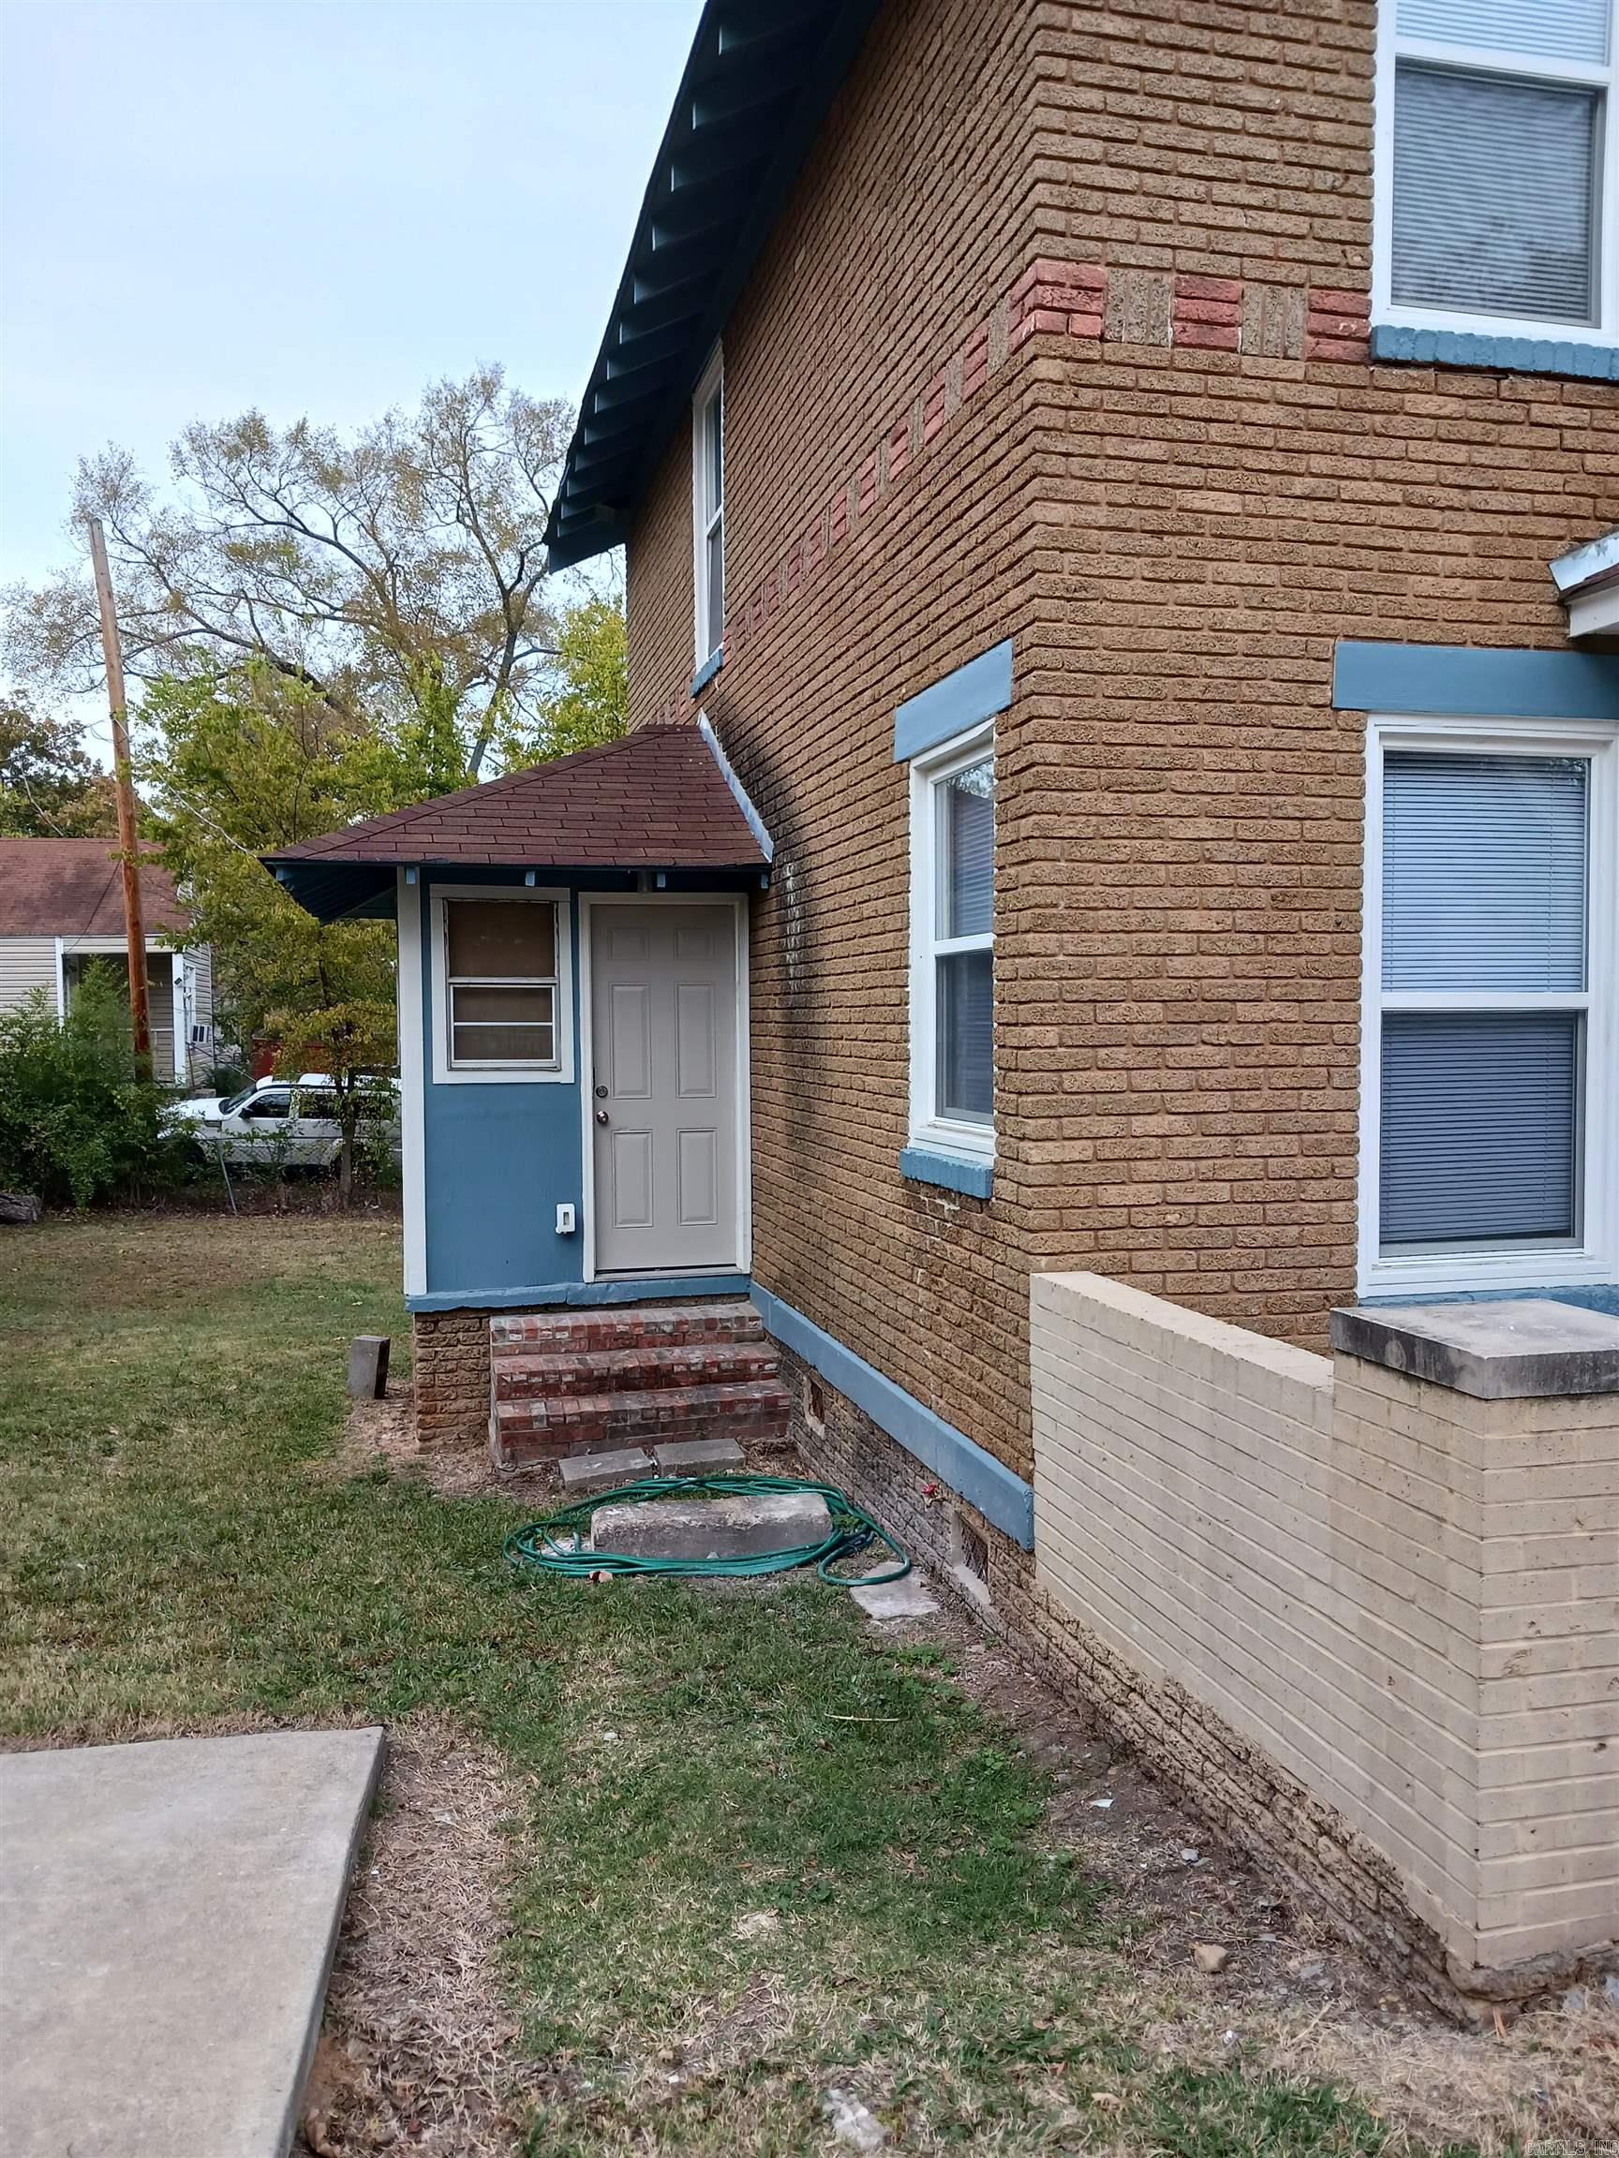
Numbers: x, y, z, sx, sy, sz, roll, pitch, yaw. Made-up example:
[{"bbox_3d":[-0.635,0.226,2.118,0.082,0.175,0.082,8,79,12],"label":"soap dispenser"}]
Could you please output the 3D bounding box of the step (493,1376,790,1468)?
[{"bbox_3d":[-0.793,1.647,8.129,1.378,0.222,0.300,-1,2,-13],"label":"step"}]

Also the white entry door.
[{"bbox_3d":[-0.767,0.049,9.211,0.804,2.029,0.049,-1,2,-14],"label":"white entry door"}]

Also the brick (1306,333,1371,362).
[{"bbox_3d":[1.647,-2.294,5.320,0.222,0.063,0.093,-1,2,-14],"label":"brick"}]

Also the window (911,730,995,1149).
[{"bbox_3d":[0.544,-0.446,5.874,0.108,1.392,0.921,-1,2,-14],"label":"window"}]

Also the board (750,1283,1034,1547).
[{"bbox_3d":[0.186,1.270,7.225,0.064,0.181,4.253,-1,2,-14],"label":"board"}]

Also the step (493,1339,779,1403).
[{"bbox_3d":[-0.868,1.460,8.430,1.378,0.131,0.374,-1,2,-13],"label":"step"}]

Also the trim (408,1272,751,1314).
[{"bbox_3d":[-1.198,1.136,8.924,1.816,0.117,0.060,-1,2,-13],"label":"trim"}]

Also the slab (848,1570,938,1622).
[{"bbox_3d":[0.285,1.726,5.594,0.284,0.054,0.421,-1,2,-14],"label":"slab"}]

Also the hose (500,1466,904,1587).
[{"bbox_3d":[-0.482,1.802,6.761,1.460,0.075,1.580,-1,2,-13],"label":"hose"}]

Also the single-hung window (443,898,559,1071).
[{"bbox_3d":[-1.607,-0.489,8.809,0.593,0.899,0.080,-1,2,-13],"label":"single-hung window"}]

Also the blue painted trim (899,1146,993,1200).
[{"bbox_3d":[0.521,0.327,5.916,0.118,0.127,1.029,-1,2,-14],"label":"blue painted trim"}]

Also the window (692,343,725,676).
[{"bbox_3d":[-0.556,-3.384,10.181,0.098,1.710,0.960,-1,2,-14],"label":"window"}]

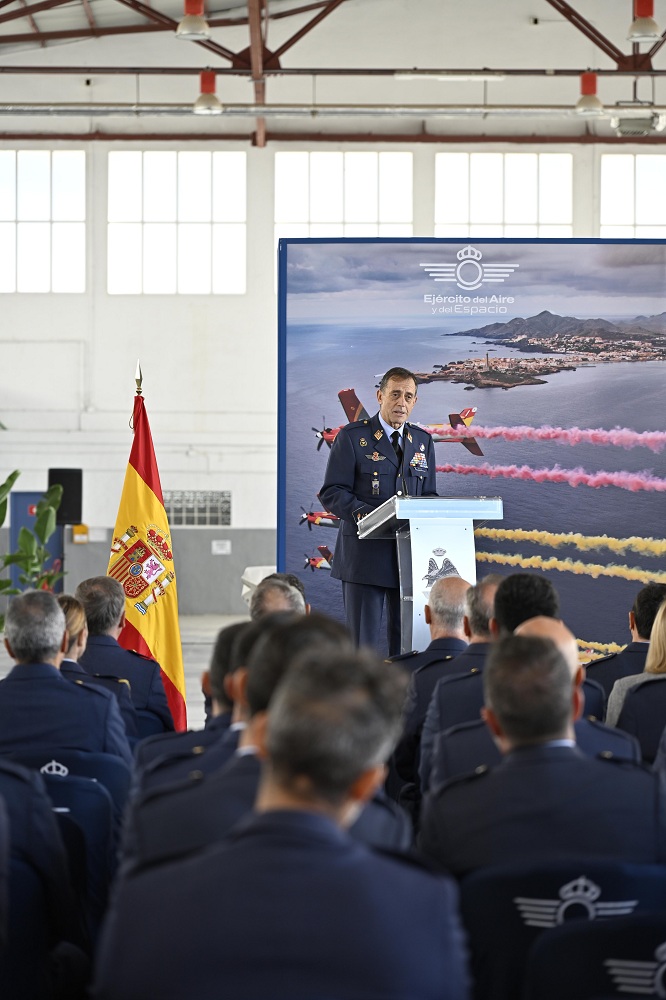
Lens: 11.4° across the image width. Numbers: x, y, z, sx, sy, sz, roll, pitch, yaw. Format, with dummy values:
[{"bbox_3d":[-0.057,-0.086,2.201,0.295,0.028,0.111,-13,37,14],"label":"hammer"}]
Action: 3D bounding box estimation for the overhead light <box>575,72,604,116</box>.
[{"bbox_3d":[3.618,-5.741,47.000,0.420,0.620,0.420,0,0,1],"label":"overhead light"}]

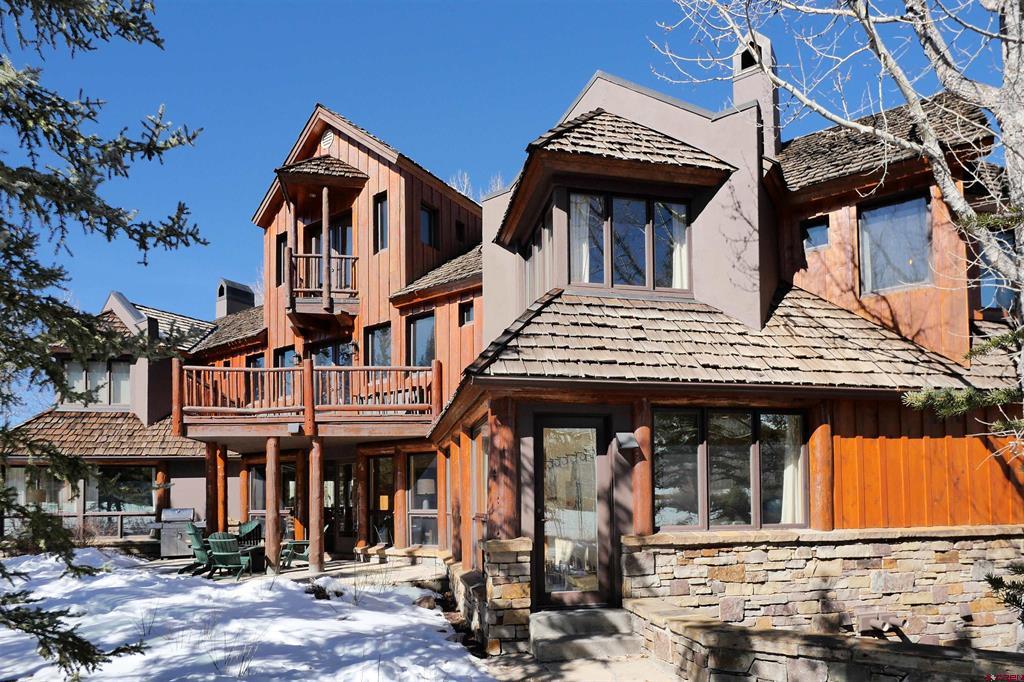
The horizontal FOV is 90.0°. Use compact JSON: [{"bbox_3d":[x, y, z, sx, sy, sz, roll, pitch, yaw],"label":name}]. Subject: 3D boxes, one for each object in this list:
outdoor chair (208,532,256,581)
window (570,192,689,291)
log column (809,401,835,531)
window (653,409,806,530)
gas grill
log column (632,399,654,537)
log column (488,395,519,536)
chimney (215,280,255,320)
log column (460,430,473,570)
[{"bbox_3d":[-4.924,3.790,9.000,0.700,0.850,0.820,0,-3,-10],"label":"outdoor chair"},{"bbox_3d":[1.602,-1.343,6.980,1.780,1.260,0.150,0,-3,-12],"label":"window"},{"bbox_3d":[3.767,1.519,6.220,0.250,1.570,0.250,0,-3,-12],"label":"log column"},{"bbox_3d":[2.578,1.516,5.990,2.020,1.400,0.150,0,-3,-12],"label":"window"},{"bbox_3d":[-8.087,4.626,12.300,1.200,1.200,0.620,1,-3,-25],"label":"gas grill"},{"bbox_3d":[1.475,1.419,5.740,0.240,1.540,0.240,0,-3,-12],"label":"log column"},{"bbox_3d":[-0.103,1.347,5.450,0.310,1.510,0.310,0,-3,-12],"label":"log column"},{"bbox_3d":[-8.806,-1.354,16.300,0.720,1.350,0.880,-2,-3,33],"label":"chimney"},{"bbox_3d":[-0.626,2.322,7.450,0.230,2.040,0.230,0,-3,-12],"label":"log column"}]

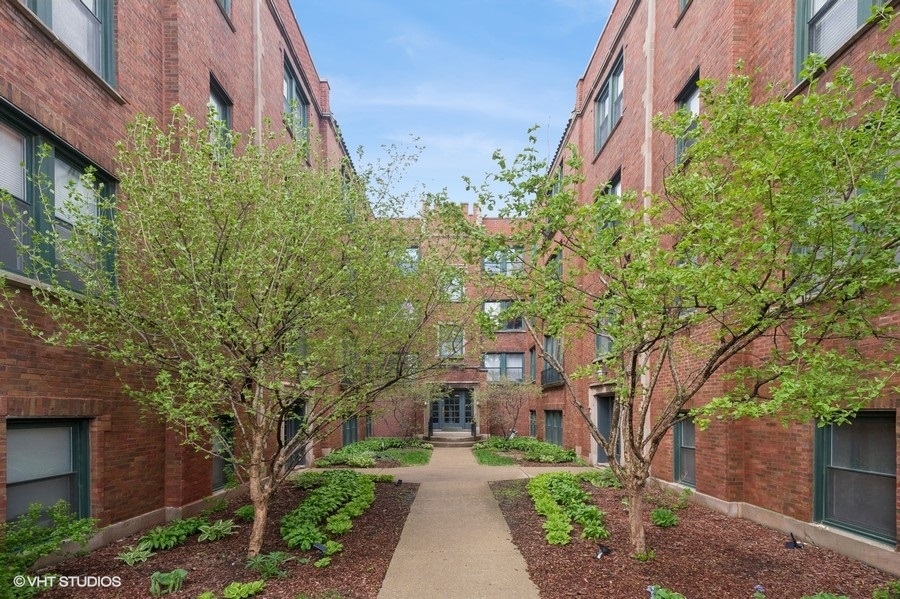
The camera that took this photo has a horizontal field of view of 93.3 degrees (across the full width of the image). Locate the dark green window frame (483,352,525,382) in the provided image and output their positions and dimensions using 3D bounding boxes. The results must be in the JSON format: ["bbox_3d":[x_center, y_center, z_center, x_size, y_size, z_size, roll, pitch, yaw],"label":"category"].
[{"bbox_3d":[3.250,4.130,25.500,2.500,1.800,0.170,0,0,0],"label":"dark green window frame"}]

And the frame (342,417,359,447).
[{"bbox_3d":[-4.480,5.720,19.000,0.160,1.500,2.900,0,-5,0],"label":"frame"}]

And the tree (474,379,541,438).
[{"bbox_3d":[3.020,5.850,22.300,3.450,3.350,3.200,0,0,0],"label":"tree"}]

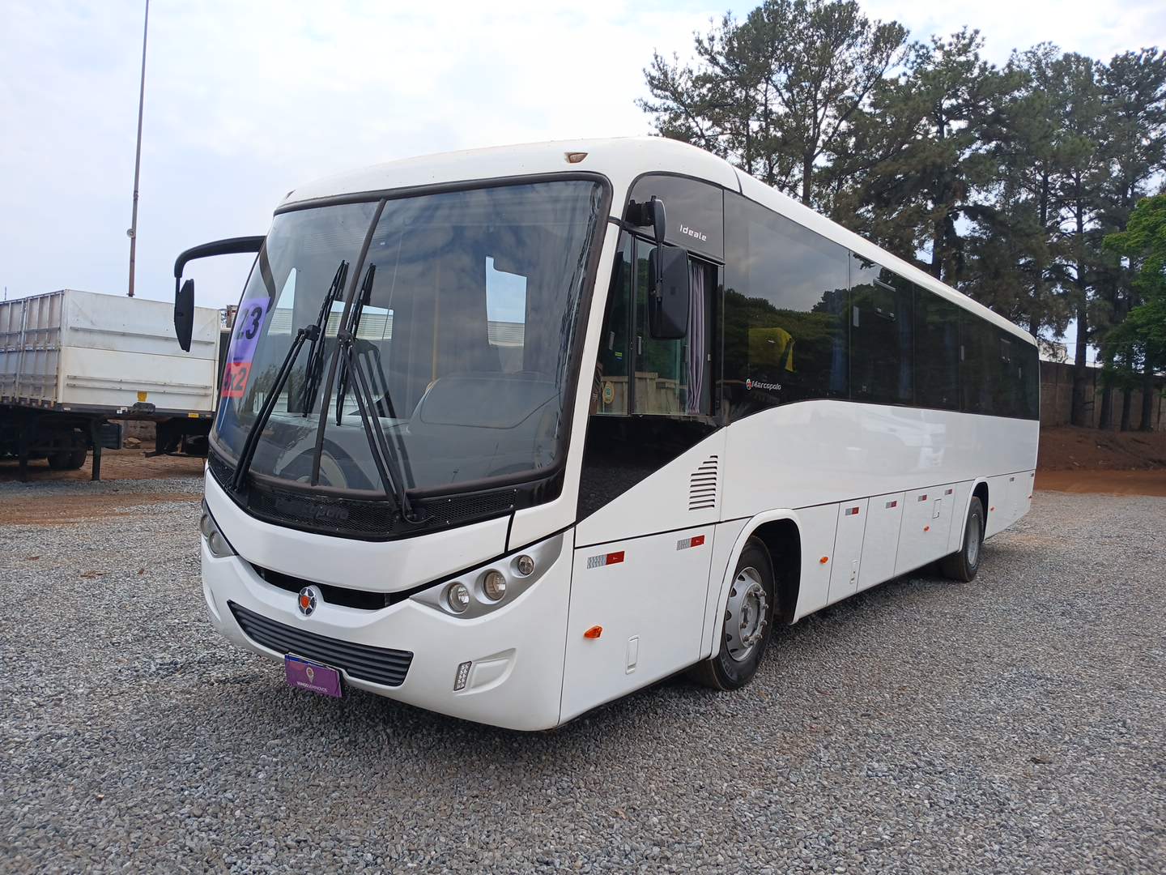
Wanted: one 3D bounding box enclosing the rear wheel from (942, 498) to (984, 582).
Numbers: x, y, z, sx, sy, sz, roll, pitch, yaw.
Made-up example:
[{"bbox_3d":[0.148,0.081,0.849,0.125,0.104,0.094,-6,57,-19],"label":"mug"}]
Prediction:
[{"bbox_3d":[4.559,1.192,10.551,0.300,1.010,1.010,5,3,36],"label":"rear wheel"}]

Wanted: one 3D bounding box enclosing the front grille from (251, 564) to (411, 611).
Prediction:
[{"bbox_3d":[-1.288,0.748,4.262,1.190,0.120,0.110,5,3,36],"label":"front grille"}]

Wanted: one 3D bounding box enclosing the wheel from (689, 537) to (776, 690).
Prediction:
[{"bbox_3d":[0.971,1.165,5.963,0.290,1.010,1.010,5,3,36],"label":"wheel"}]

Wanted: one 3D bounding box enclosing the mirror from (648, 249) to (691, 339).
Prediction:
[{"bbox_3d":[0.385,-0.638,3.873,0.205,0.420,0.100,4,2,16],"label":"mirror"}]

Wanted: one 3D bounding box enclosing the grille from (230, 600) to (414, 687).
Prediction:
[{"bbox_3d":[-1.320,1.004,4.247,1.420,0.220,0.100,5,3,36],"label":"grille"}]

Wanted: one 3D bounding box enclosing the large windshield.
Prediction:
[{"bbox_3d":[-1.101,-0.497,4.383,2.420,1.520,0.380,5,-7,36],"label":"large windshield"}]

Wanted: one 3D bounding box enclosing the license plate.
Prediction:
[{"bbox_3d":[-1.326,1.169,4.256,0.420,0.135,0.020,5,3,36],"label":"license plate"}]

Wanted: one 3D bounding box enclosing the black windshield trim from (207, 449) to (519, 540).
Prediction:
[{"bbox_3d":[-1.216,0.299,4.393,2.020,0.310,0.400,5,0,36],"label":"black windshield trim"}]

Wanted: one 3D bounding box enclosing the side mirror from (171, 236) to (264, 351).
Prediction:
[{"bbox_3d":[-2.124,-0.835,5.155,0.550,0.700,0.240,2,2,-17],"label":"side mirror"}]

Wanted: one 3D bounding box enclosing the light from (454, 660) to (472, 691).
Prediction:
[{"bbox_3d":[-0.518,1.019,3.758,0.075,0.140,0.040,4,2,21],"label":"light"}]

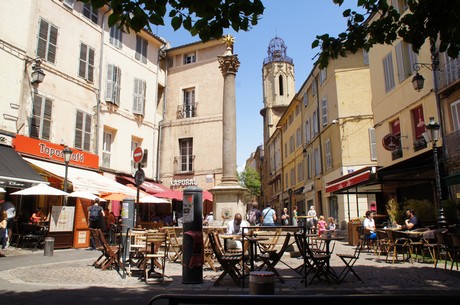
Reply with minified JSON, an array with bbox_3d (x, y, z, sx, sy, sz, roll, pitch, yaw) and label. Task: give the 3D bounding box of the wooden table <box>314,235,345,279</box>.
[{"bbox_3d":[1.869,1.960,6.389,0.630,0.730,0.630,-3,-11,15],"label":"wooden table"}]

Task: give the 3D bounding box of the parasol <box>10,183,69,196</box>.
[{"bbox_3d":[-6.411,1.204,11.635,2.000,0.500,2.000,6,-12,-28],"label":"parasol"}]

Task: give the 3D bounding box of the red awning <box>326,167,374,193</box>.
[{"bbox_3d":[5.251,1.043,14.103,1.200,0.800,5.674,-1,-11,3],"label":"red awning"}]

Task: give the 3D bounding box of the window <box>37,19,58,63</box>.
[{"bbox_3d":[-8.308,-5.046,15.736,0.120,1.900,1.030,-4,-11,21],"label":"window"}]

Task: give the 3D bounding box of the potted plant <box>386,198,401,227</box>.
[{"bbox_3d":[5.638,2.509,12.030,0.550,1.600,0.550,0,-10,0],"label":"potted plant"}]

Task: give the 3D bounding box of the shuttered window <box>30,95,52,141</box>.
[{"bbox_3d":[-8.101,-1.482,14.851,0.140,1.900,1.060,-4,-11,20],"label":"shuttered window"}]

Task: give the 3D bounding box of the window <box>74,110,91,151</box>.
[{"bbox_3d":[-7.264,-1.061,17.107,0.140,1.900,1.060,-4,-11,20],"label":"window"}]

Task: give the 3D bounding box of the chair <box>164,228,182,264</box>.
[{"bbox_3d":[-1.420,2.379,9.038,0.500,0.860,0.440,-4,-11,18],"label":"chair"}]

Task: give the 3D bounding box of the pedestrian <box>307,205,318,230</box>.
[{"bbox_3d":[4.553,3.811,19.174,0.500,1.630,0.350,0,-10,0],"label":"pedestrian"}]

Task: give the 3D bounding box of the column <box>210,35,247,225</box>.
[{"bbox_3d":[-0.011,-0.933,13.921,1.250,8.250,1.250,-4,-11,20],"label":"column"}]

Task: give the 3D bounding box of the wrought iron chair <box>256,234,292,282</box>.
[{"bbox_3d":[0.791,1.846,6.177,0.510,0.850,0.440,-1,-10,4],"label":"wrought iron chair"}]

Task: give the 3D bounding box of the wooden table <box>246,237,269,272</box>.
[{"bbox_3d":[0.485,1.973,6.427,0.600,0.730,0.600,-1,-11,4],"label":"wooden table"}]

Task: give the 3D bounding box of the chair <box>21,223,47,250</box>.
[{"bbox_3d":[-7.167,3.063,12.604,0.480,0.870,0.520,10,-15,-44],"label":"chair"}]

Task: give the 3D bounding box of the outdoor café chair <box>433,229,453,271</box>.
[{"bbox_3d":[4.610,2.080,7.414,0.540,0.860,0.500,7,-13,-34],"label":"outdoor café chair"}]

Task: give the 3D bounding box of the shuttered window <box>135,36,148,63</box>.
[{"bbox_3d":[-5.689,-6.670,22.301,0.120,1.650,1.130,-5,-11,25],"label":"shuttered window"}]

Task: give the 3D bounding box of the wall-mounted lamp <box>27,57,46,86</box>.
[{"bbox_3d":[-8.131,-3.404,14.472,0.800,1.100,0.500,-4,-11,21],"label":"wall-mounted lamp"}]

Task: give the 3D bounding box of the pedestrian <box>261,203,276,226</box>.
[{"bbox_3d":[1.573,2.885,13.817,0.560,1.700,0.360,-1,-11,3],"label":"pedestrian"}]

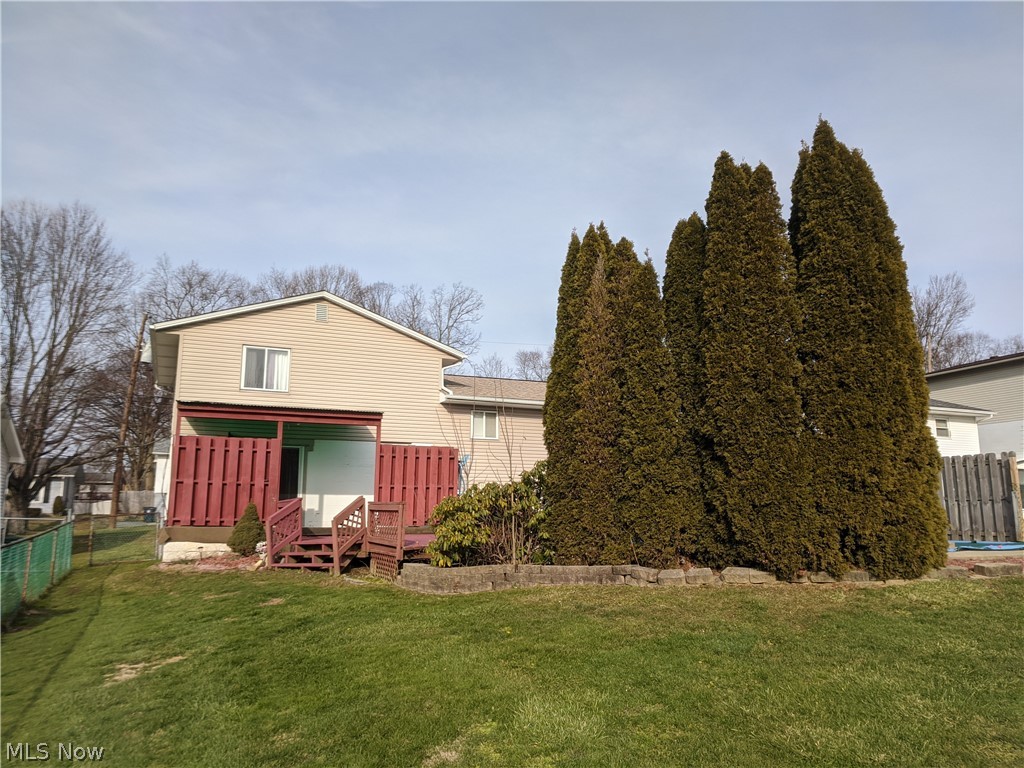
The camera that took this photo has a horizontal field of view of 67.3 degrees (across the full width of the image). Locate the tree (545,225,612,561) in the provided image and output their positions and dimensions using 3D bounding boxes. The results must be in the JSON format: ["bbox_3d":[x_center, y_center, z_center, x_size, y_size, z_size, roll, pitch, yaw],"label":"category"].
[{"bbox_3d":[1.179,0.074,13.646,1.205,6.076,1.200,0,-9,0],"label":"tree"}]

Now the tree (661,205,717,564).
[{"bbox_3d":[3.308,-0.035,14.184,1.176,6.561,1.176,0,-9,0],"label":"tree"}]

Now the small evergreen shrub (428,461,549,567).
[{"bbox_3d":[-0.385,2.112,12.597,1.965,1.712,1.600,0,-9,0],"label":"small evergreen shrub"}]

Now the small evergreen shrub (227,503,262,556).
[{"bbox_3d":[-5.508,3.014,15.896,0.703,1.117,0.703,0,-9,0],"label":"small evergreen shrub"}]

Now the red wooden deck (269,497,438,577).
[{"bbox_3d":[-2.892,2.875,14.723,3.450,1.411,4.841,3,-9,-19],"label":"red wooden deck"}]

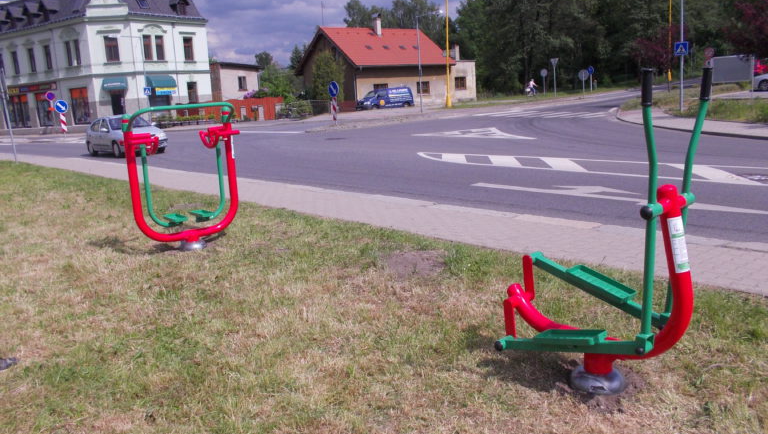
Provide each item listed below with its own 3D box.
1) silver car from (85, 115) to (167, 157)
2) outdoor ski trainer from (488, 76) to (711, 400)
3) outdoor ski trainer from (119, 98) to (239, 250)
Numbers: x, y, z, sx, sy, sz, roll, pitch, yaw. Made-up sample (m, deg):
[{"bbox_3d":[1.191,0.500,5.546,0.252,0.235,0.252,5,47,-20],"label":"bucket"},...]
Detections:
[{"bbox_3d":[-9.200,-2.930,22.750,1.700,1.420,4.100,-12,14,-40],"label":"silver car"},{"bbox_3d":[1.049,0.067,3.254,0.530,1.620,1.120,-12,15,-40],"label":"outdoor ski trainer"},{"bbox_3d":[-2.083,-0.417,6.750,1.130,1.520,0.500,-10,13,-32],"label":"outdoor ski trainer"}]

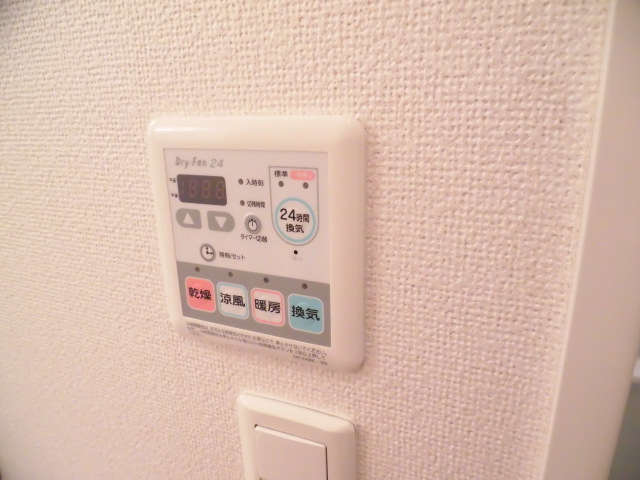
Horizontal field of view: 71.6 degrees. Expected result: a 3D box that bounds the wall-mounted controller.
[{"bbox_3d":[-0.035,0.002,0.219,0.118,0.120,0.012,6,16,24],"label":"wall-mounted controller"}]

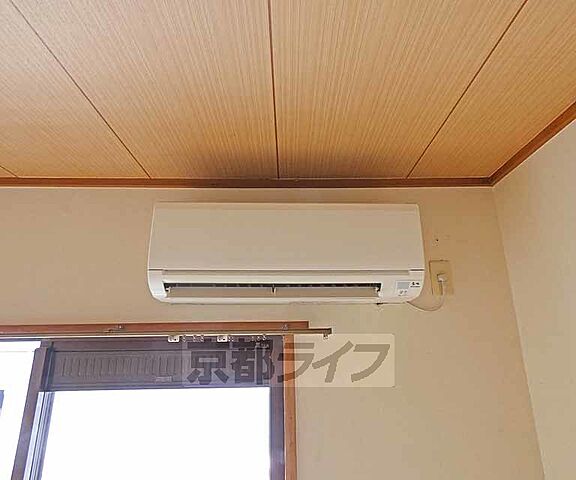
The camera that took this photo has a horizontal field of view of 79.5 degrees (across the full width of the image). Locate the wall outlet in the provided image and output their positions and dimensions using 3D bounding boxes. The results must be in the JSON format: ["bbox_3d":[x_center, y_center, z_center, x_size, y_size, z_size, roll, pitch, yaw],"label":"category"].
[{"bbox_3d":[0.537,0.132,1.203,0.071,0.120,0.017,0,-18,0],"label":"wall outlet"}]

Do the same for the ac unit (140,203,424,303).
[{"bbox_3d":[-0.004,0.058,1.122,0.792,0.285,0.222,0,-18,0],"label":"ac unit"}]

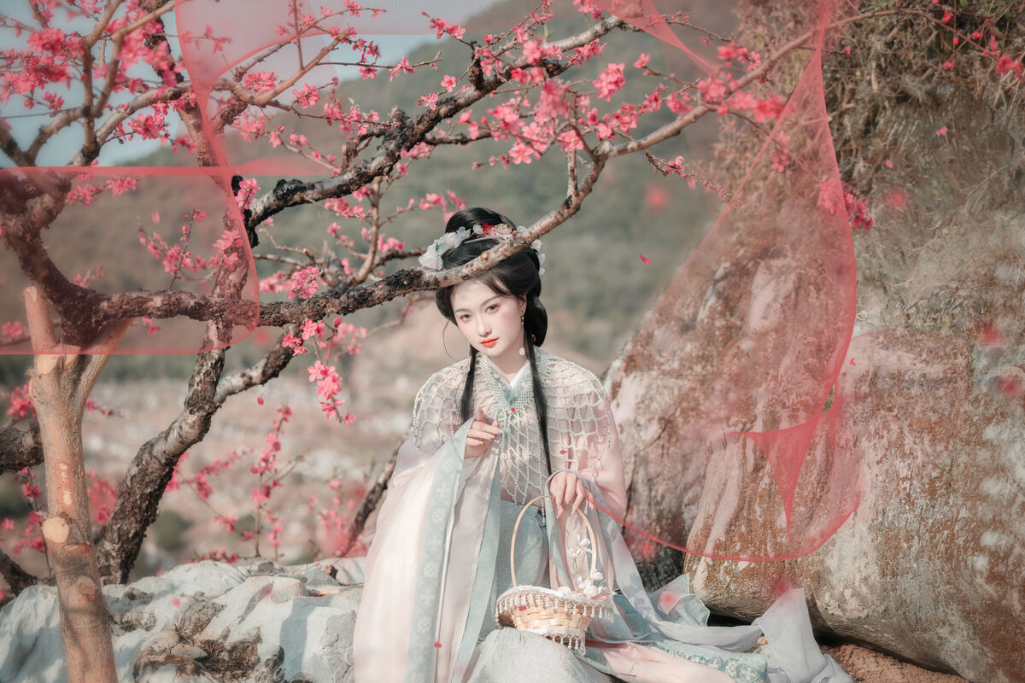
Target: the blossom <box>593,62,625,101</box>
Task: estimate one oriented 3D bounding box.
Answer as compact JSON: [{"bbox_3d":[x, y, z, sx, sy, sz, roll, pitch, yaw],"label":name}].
[{"bbox_3d":[0.202,-0.543,4.100,0.068,0.080,0.055,1,2,14],"label":"blossom"}]

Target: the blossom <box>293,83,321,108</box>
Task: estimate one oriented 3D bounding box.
[{"bbox_3d":[-0.467,-0.558,4.450,0.062,0.058,0.050,0,2,-3],"label":"blossom"}]

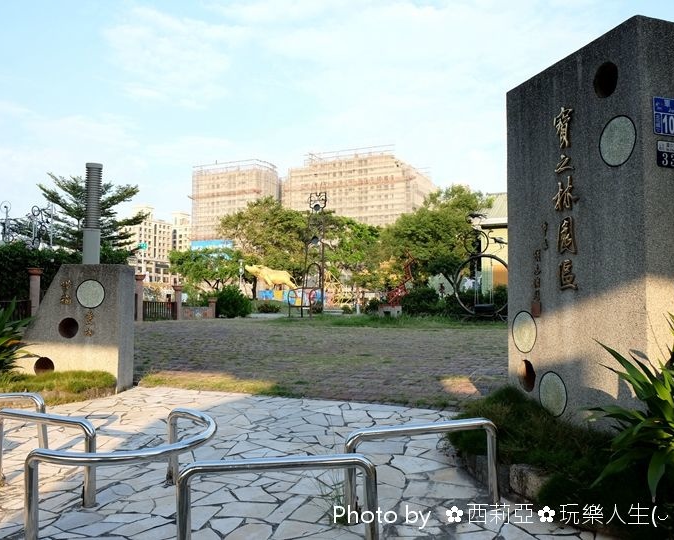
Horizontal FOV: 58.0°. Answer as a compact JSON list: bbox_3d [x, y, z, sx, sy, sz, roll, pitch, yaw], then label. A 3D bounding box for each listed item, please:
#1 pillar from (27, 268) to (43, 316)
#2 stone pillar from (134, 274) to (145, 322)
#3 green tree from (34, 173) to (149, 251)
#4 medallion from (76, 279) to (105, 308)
[{"bbox_3d":[-12.100,1.140,24.300,0.550,2.400,0.550,-2,-3,25],"label":"pillar"},{"bbox_3d":[-9.753,1.407,30.000,0.500,2.370,0.500,-2,-3,25],"label":"stone pillar"},{"bbox_3d":[-10.867,-0.888,27.063,4.978,6.889,5.000,0,-2,0],"label":"green tree"},{"bbox_3d":[-3.505,0.350,8.675,0.420,0.420,0.040,0,-2,0],"label":"medallion"}]

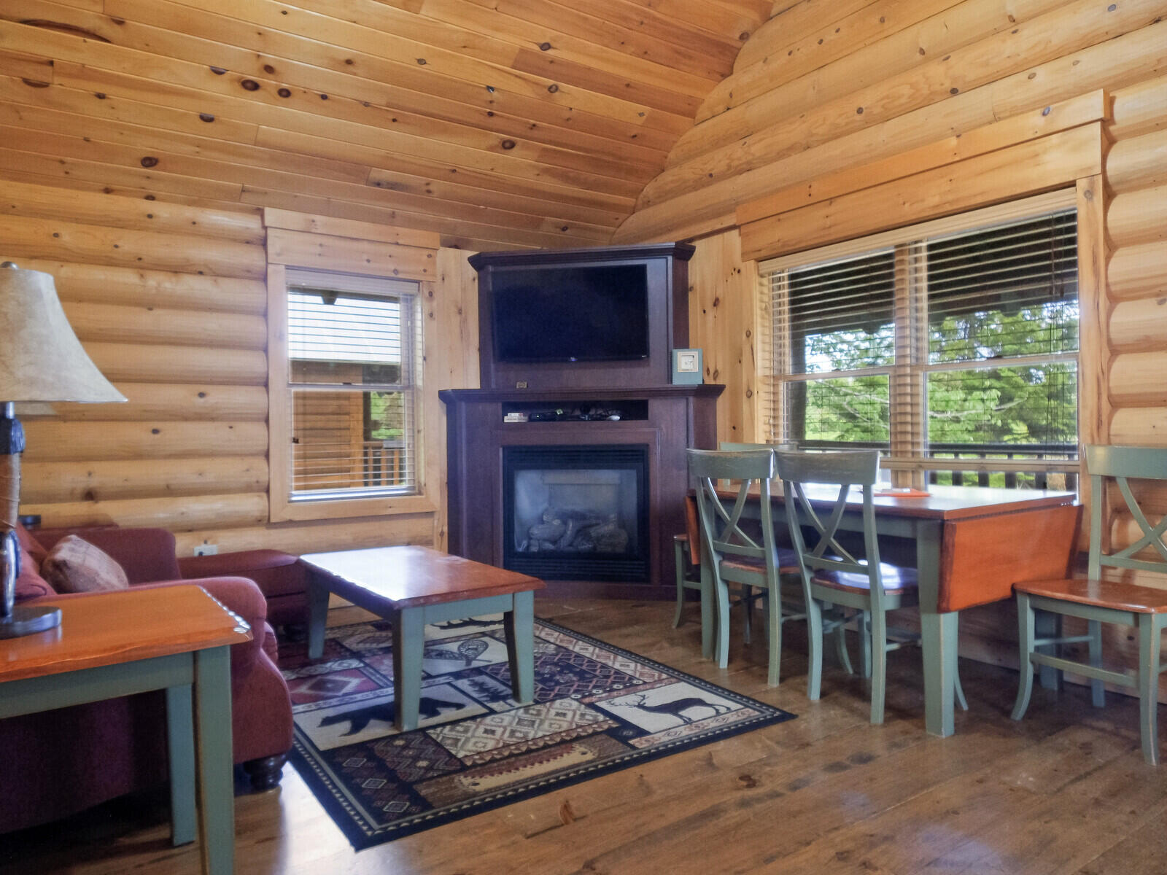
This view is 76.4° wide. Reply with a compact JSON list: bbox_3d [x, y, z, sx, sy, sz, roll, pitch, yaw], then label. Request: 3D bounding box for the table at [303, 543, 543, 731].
[{"bbox_3d":[-0.716,0.766,3.063,0.585,0.460,1.140,0,0,-36],"label":"table"}]

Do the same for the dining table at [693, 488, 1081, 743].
[{"bbox_3d":[1.195,0.610,3.132,0.890,0.757,1.250,0,0,-34],"label":"dining table"}]

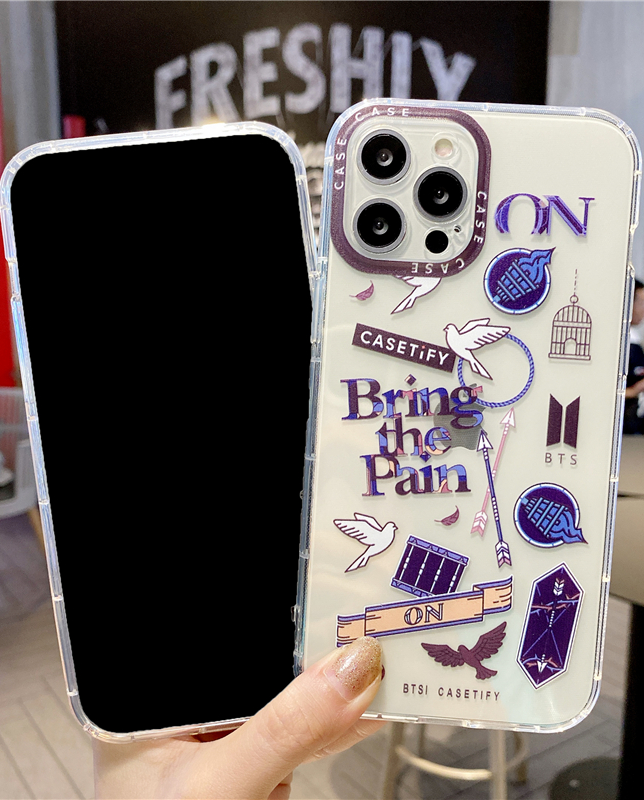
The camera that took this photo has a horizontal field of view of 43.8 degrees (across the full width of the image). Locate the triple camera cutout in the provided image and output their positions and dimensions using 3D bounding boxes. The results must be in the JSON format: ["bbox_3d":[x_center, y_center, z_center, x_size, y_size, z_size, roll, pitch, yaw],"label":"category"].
[{"bbox_3d":[0.023,-0.055,0.208,0.035,0.038,0.005,4,2,5],"label":"triple camera cutout"}]

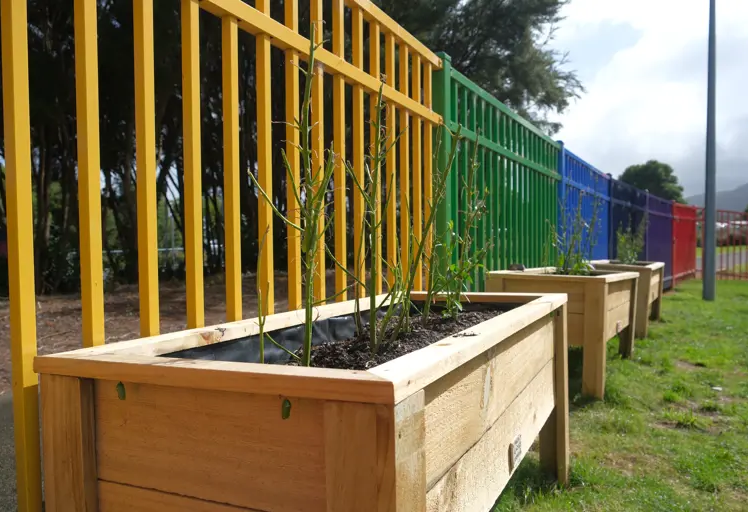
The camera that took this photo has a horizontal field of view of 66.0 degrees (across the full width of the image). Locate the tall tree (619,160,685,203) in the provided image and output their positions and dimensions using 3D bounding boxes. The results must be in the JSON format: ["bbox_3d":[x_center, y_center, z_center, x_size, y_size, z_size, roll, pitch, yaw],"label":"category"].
[{"bbox_3d":[21.680,-3.981,45.000,5.900,6.959,5.700,0,2,26],"label":"tall tree"}]

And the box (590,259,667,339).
[{"bbox_3d":[2.944,0.459,6.796,0.723,0.724,1.590,3,3,31],"label":"box"}]

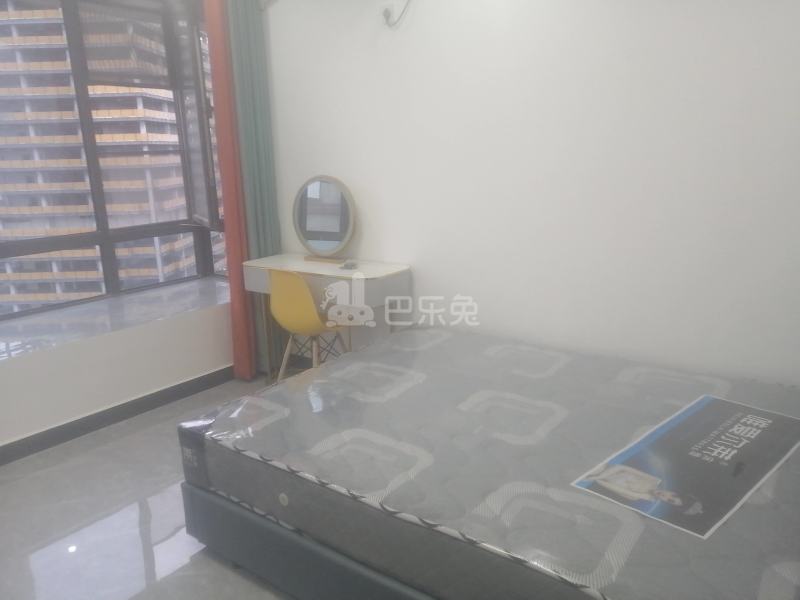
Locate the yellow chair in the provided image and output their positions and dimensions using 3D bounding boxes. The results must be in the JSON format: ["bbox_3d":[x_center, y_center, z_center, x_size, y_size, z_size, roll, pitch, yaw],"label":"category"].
[{"bbox_3d":[-0.486,0.177,3.576,0.438,0.783,0.468,9,17,39],"label":"yellow chair"}]

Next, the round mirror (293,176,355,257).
[{"bbox_3d":[-0.461,-0.500,3.749,0.475,0.485,0.060,8,16,35],"label":"round mirror"}]

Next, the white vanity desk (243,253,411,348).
[{"bbox_3d":[-0.405,0.177,3.591,0.982,0.768,0.398,8,16,36],"label":"white vanity desk"}]

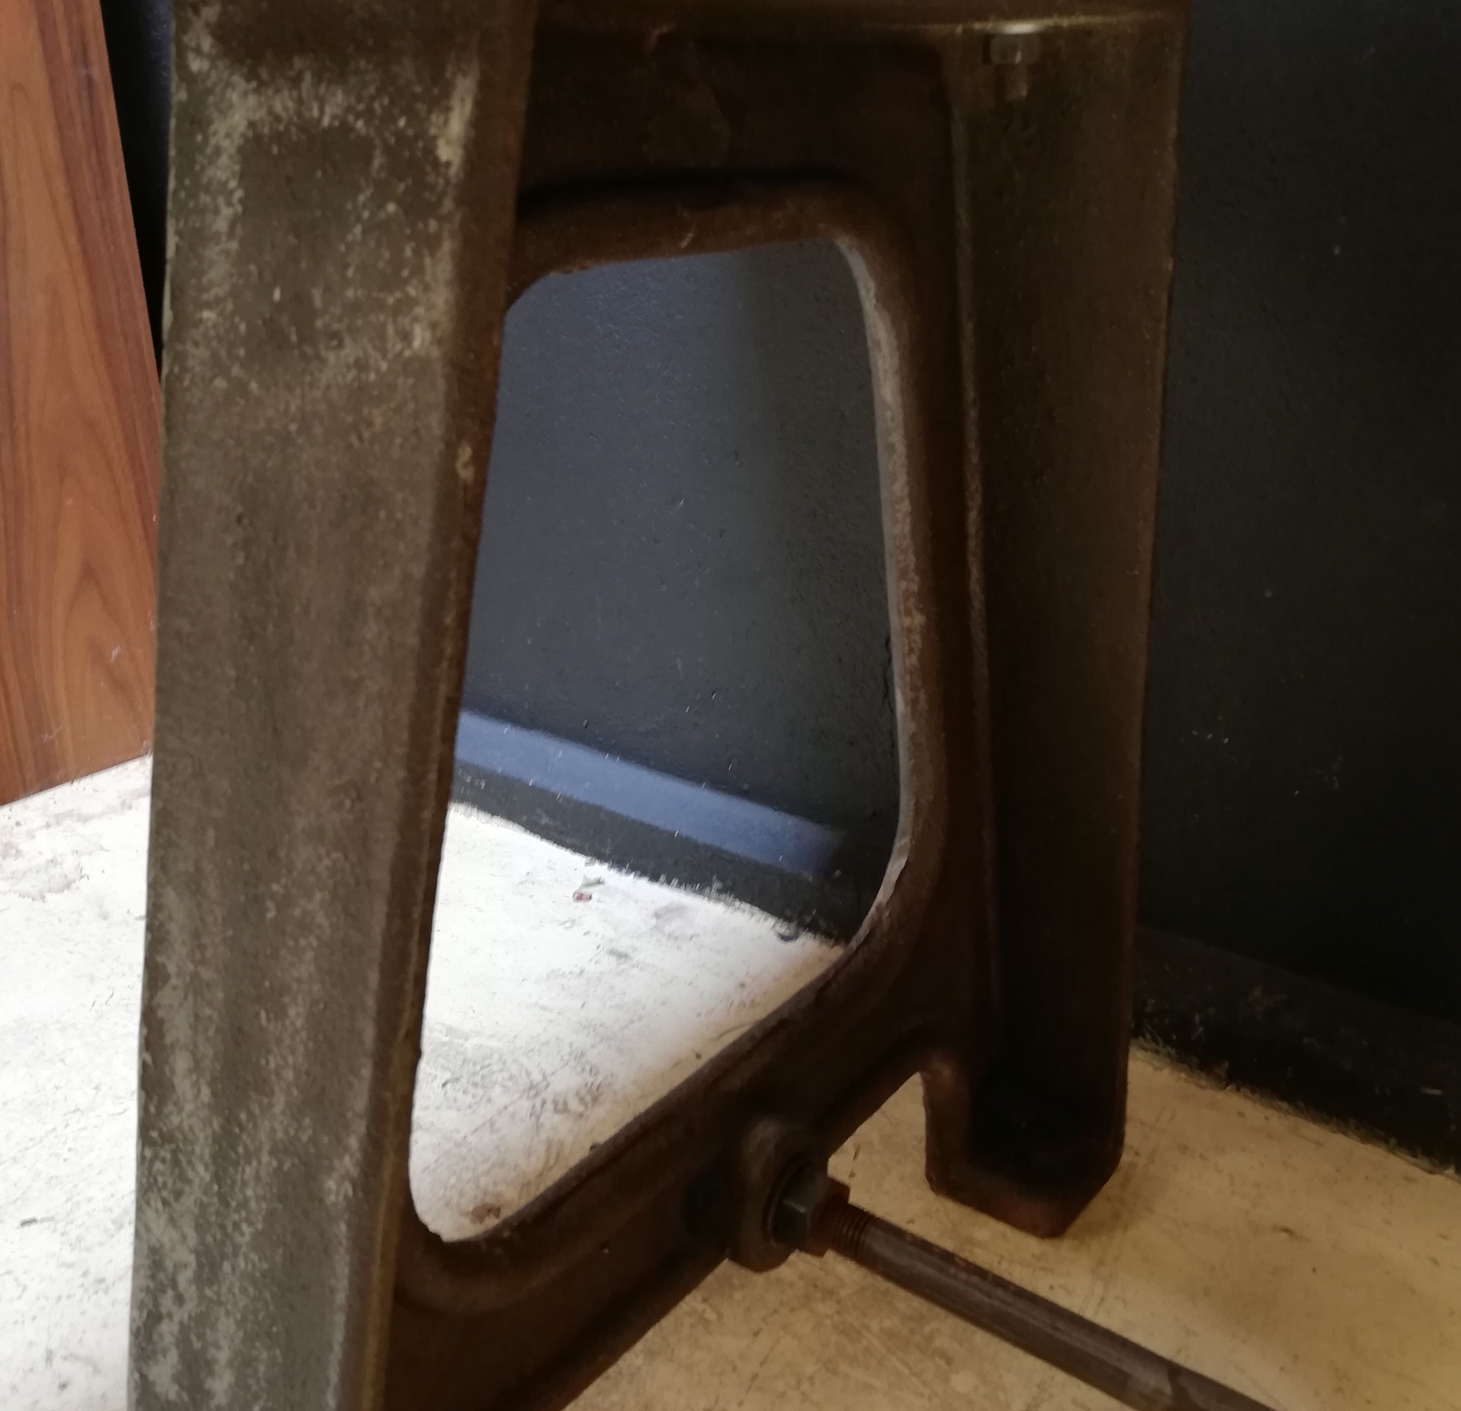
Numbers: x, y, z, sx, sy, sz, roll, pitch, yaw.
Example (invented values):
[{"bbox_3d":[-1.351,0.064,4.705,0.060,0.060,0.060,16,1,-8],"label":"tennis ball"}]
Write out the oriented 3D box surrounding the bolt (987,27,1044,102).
[{"bbox_3d":[0.103,-0.231,0.527,0.020,0.023,0.019,6,23,15],"label":"bolt"}]

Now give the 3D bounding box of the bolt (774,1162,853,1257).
[{"bbox_3d":[0.036,0.217,0.629,0.016,0.035,0.031,16,15,34],"label":"bolt"}]

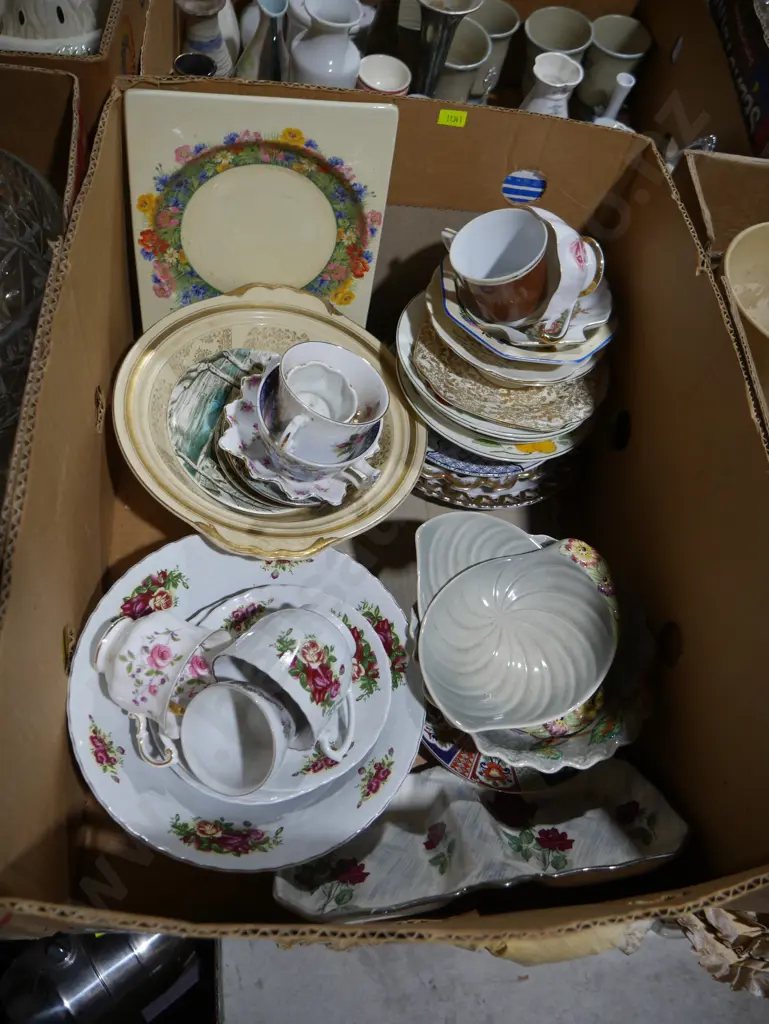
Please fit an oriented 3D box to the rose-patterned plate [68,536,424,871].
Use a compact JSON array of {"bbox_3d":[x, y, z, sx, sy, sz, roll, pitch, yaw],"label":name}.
[{"bbox_3d":[-0.098,0.130,0.616,0.256,0.030,0.256,0,60,-11],"label":"rose-patterned plate"}]

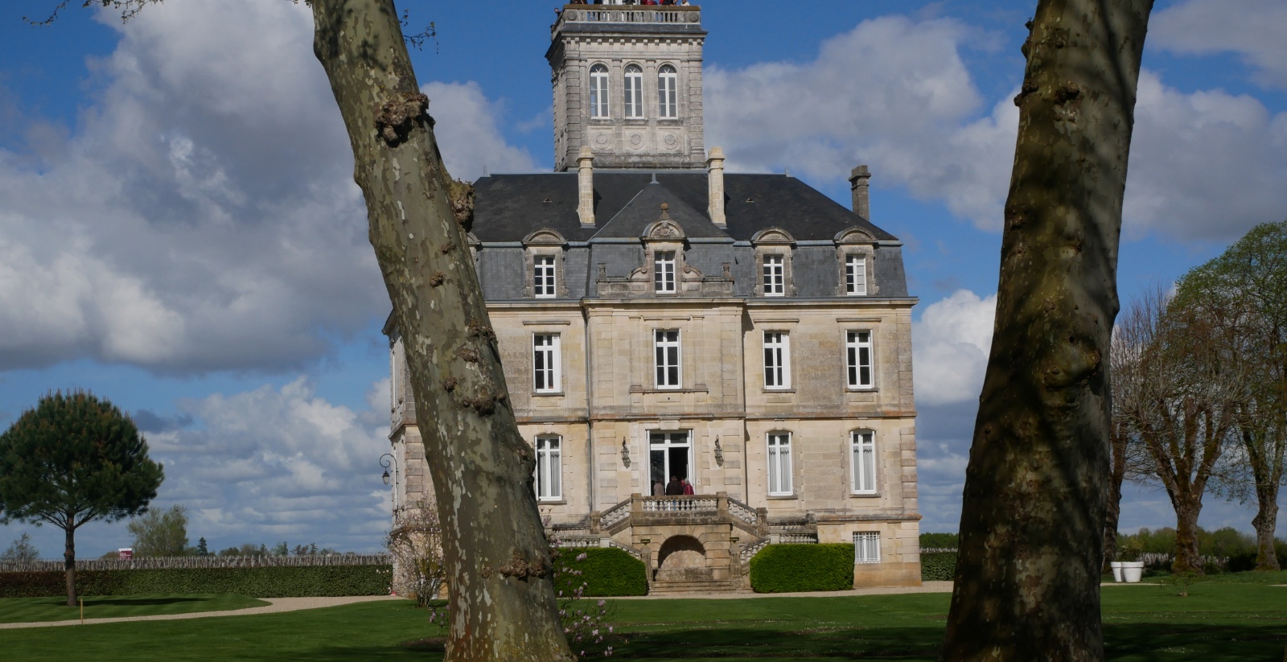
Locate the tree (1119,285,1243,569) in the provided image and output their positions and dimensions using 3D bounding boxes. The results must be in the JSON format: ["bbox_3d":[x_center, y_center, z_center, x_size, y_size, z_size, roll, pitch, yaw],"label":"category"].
[{"bbox_3d":[25.970,4.768,107.630,6.300,13.761,6.300,-1,-5,-9],"label":"tree"}]

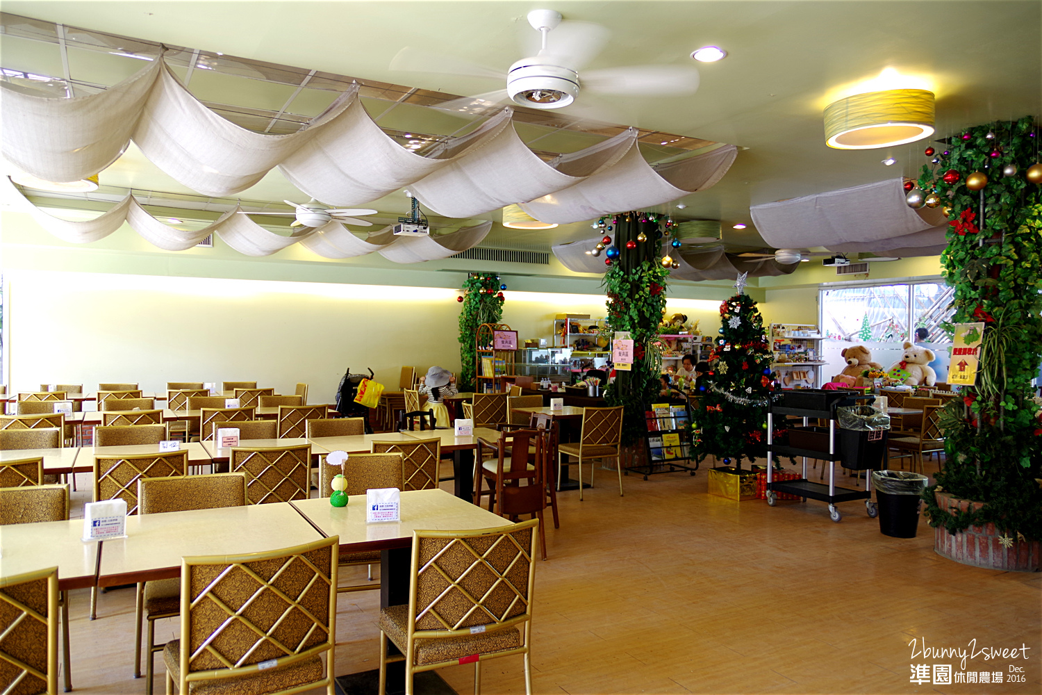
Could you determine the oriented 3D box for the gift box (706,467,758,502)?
[{"bbox_3d":[2.026,1.293,6.630,0.290,0.235,0.420,1,1,-27],"label":"gift box"}]

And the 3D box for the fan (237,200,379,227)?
[{"bbox_3d":[-1.939,-1.367,6.500,1.380,0.440,1.380,0,0,-30],"label":"fan"}]

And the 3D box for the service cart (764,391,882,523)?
[{"bbox_3d":[2.583,0.914,6.025,0.480,1.020,0.820,1,1,-29],"label":"service cart"}]

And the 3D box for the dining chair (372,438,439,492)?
[{"bbox_3d":[-0.839,1.014,4.621,0.460,0.869,0.510,0,1,-27],"label":"dining chair"}]

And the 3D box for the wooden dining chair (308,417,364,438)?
[{"bbox_3d":[-1.291,0.957,4.995,0.460,0.843,0.500,1,1,-26],"label":"wooden dining chair"}]

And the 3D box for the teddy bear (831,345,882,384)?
[{"bbox_3d":[6.091,0.347,12.600,0.620,0.800,0.720,0,1,-28],"label":"teddy bear"}]

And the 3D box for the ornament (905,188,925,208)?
[{"bbox_3d":[2.838,-1.071,5.000,0.137,0.142,0.137,0,0,-30],"label":"ornament"}]

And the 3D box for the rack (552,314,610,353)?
[{"bbox_3d":[1.142,0.447,12.979,0.910,1.880,0.460,0,0,-30],"label":"rack"}]

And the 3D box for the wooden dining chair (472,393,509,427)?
[{"bbox_3d":[-0.474,0.961,8.416,0.460,0.855,0.510,1,1,-29],"label":"wooden dining chair"}]

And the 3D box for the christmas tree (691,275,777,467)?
[{"bbox_3d":[2.143,0.281,6.710,1.000,2.020,1.000,1,1,-29],"label":"christmas tree"}]

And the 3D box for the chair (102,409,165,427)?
[{"bbox_3d":[-3.380,0.966,6.054,0.460,0.869,0.510,0,1,-29],"label":"chair"}]

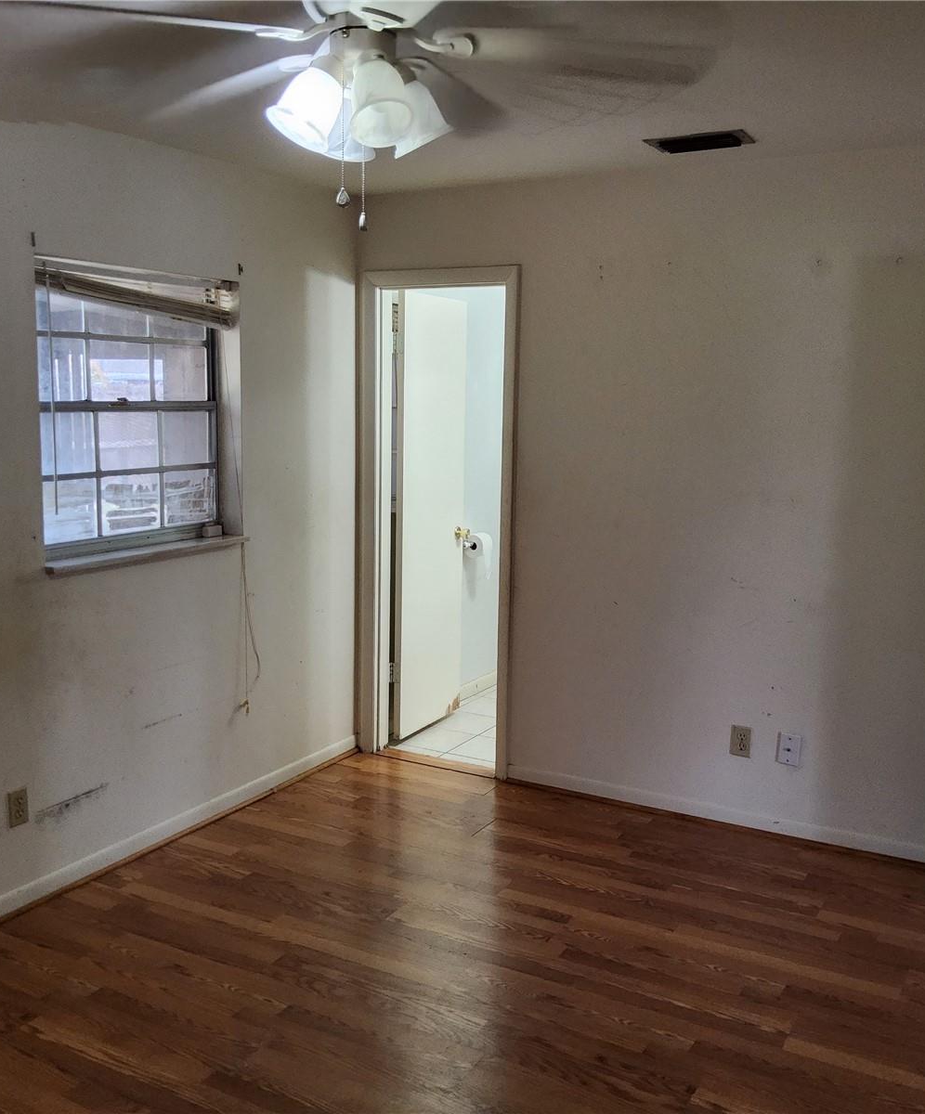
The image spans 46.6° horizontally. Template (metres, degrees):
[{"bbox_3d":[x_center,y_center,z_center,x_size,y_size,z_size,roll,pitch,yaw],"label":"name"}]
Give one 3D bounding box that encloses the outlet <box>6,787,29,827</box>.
[{"bbox_3d":[-1.355,0.767,3.271,0.014,0.114,0.071,6,10,29],"label":"outlet"}]

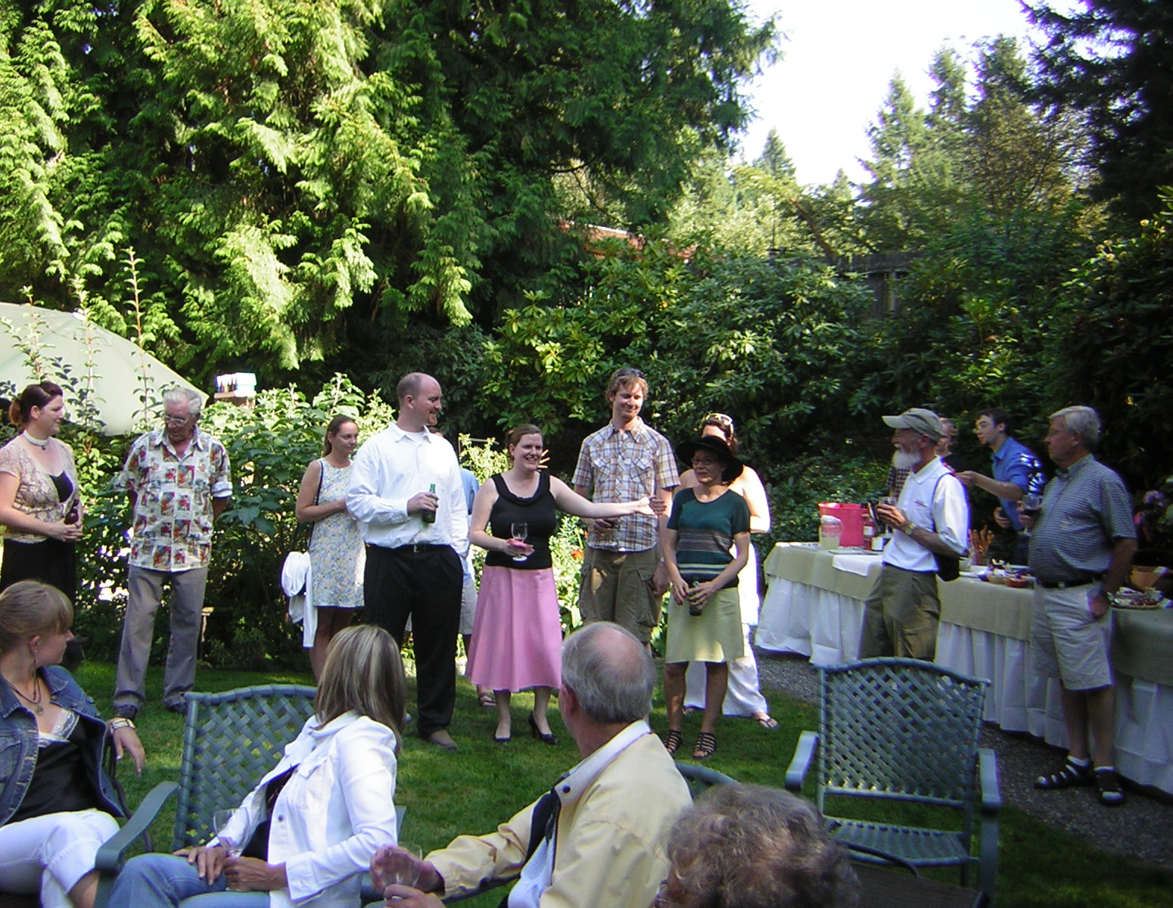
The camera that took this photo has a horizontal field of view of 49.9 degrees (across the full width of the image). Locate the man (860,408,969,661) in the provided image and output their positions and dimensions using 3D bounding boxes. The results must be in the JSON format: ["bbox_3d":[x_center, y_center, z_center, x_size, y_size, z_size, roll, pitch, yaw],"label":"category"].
[{"bbox_3d":[1.684,0.644,6.450,0.500,1.750,0.530,0,3,-31],"label":"man"}]

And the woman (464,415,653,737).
[{"bbox_3d":[-0.147,0.637,6.620,0.950,1.650,0.500,1,3,-14],"label":"woman"}]

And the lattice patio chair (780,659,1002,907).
[{"bbox_3d":[0.951,1.159,3.921,0.610,0.900,0.630,2,3,16],"label":"lattice patio chair"}]

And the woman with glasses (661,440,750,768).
[{"bbox_3d":[0.594,0.690,6.220,0.450,1.560,0.360,2,1,20],"label":"woman with glasses"}]

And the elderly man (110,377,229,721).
[{"bbox_3d":[-2.263,0.519,6.870,0.620,1.750,0.430,1,3,-19],"label":"elderly man"}]

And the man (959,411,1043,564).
[{"bbox_3d":[2.550,0.600,7.650,0.620,1.750,0.520,1,1,-22],"label":"man"}]

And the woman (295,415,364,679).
[{"bbox_3d":[-1.457,0.587,7.250,0.460,1.610,0.360,1,1,-33],"label":"woman"}]

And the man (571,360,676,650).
[{"bbox_3d":[0.211,0.522,6.600,0.570,1.900,0.400,2,3,10],"label":"man"}]

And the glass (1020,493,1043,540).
[{"bbox_3d":[2.045,0.288,5.790,0.090,0.210,0.090,5,1,0],"label":"glass"}]

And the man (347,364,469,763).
[{"bbox_3d":[-0.904,0.520,6.420,0.620,1.860,0.450,1,3,-22],"label":"man"}]

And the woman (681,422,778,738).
[{"bbox_3d":[0.787,0.616,7.100,0.560,1.700,0.420,2,3,12],"label":"woman"}]

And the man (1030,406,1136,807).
[{"bbox_3d":[2.237,0.663,5.720,0.480,1.750,0.560,1,1,-24],"label":"man"}]

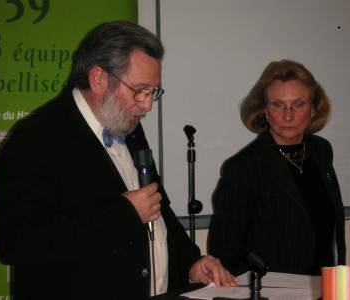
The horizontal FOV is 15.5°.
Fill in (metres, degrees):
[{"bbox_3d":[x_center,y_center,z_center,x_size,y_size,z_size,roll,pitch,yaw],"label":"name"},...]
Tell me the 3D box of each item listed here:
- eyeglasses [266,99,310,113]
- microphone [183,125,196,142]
[{"bbox_3d":[0.345,-0.142,3.885,0.135,0.042,0.140,0,8,9],"label":"eyeglasses"},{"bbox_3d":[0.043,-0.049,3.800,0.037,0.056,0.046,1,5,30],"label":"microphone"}]

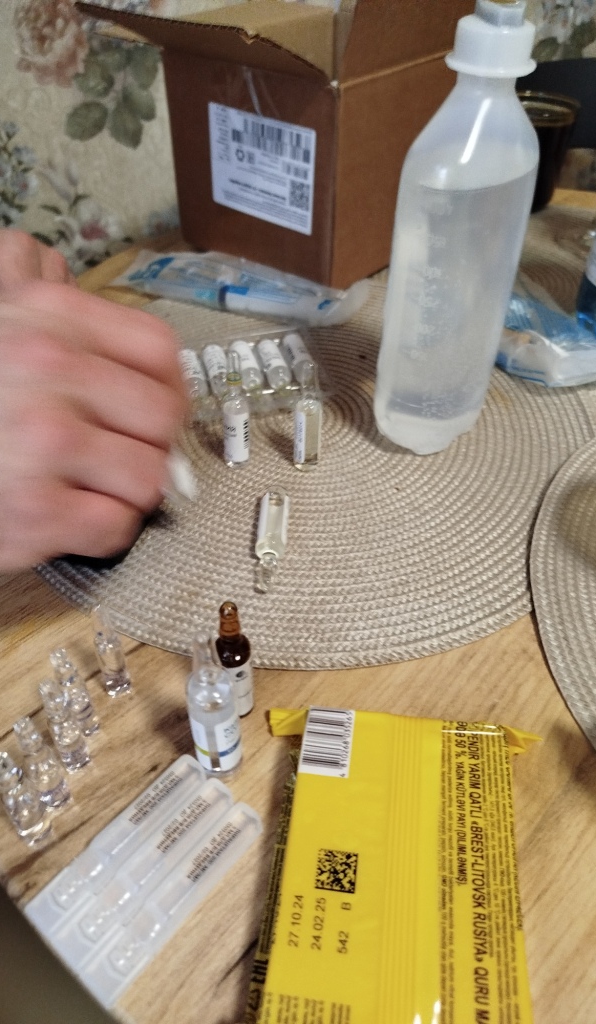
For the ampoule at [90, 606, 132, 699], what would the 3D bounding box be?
[{"bbox_3d":[-0.080,0.058,0.300,0.011,0.056,0.011,0,43,0],"label":"ampoule"}]

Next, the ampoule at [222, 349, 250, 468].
[{"bbox_3d":[-0.036,-0.060,0.408,0.015,0.076,0.015,0,43,0],"label":"ampoule"}]

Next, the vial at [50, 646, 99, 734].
[{"bbox_3d":[-0.090,0.072,0.285,0.011,0.056,0.011,0,43,0],"label":"vial"}]

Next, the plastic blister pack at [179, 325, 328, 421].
[{"bbox_3d":[-0.032,-0.100,0.495,0.097,0.017,0.090,-11,44,-12],"label":"plastic blister pack"}]

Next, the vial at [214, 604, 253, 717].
[{"bbox_3d":[-0.026,0.059,0.291,0.015,0.068,0.015,0,43,0],"label":"vial"}]

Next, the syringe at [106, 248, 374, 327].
[{"bbox_3d":[-0.050,-0.188,0.585,0.208,0.022,0.060,16,45,16],"label":"syringe"}]

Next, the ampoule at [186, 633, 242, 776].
[{"bbox_3d":[-0.032,0.072,0.267,0.018,0.081,0.018,0,43,0],"label":"ampoule"}]

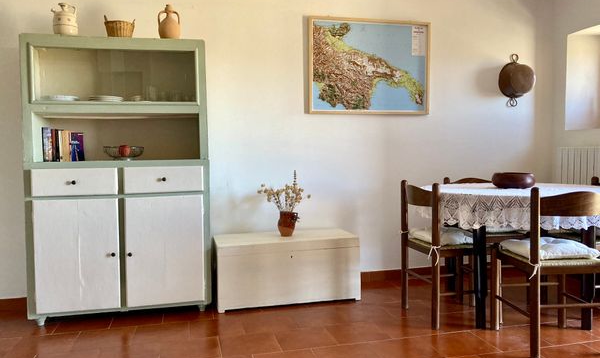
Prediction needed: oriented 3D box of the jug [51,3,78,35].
[{"bbox_3d":[-1.445,-0.970,2.991,0.155,0.230,0.139,-2,3,-22],"label":"jug"}]

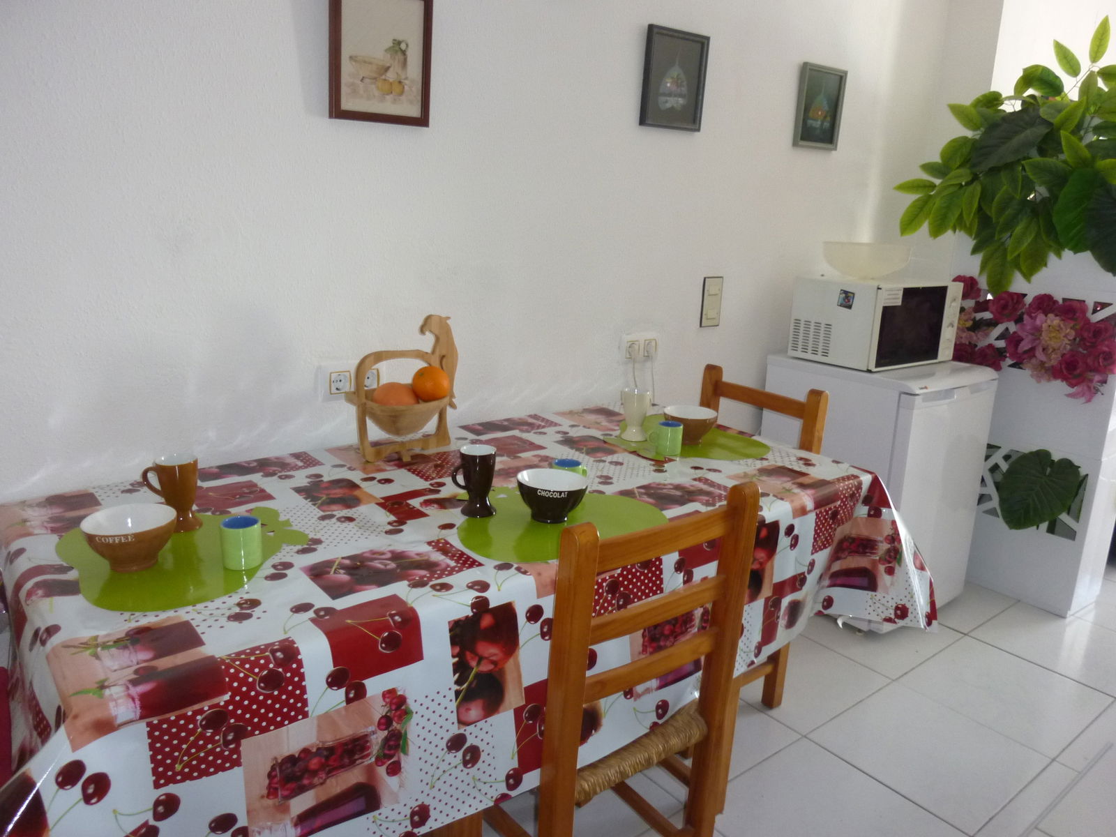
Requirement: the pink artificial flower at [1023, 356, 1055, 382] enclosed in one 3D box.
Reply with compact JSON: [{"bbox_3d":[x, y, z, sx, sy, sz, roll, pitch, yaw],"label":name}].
[{"bbox_3d":[1.632,-0.168,2.733,0.070,0.081,0.086,-9,18,-38],"label":"pink artificial flower"}]

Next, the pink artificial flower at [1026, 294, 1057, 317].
[{"bbox_3d":[1.603,-0.366,2.667,0.100,0.090,0.065,14,19,39],"label":"pink artificial flower"}]

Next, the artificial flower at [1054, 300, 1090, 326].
[{"bbox_3d":[1.676,-0.346,2.631,0.070,0.080,0.092,-9,18,-38],"label":"artificial flower"}]

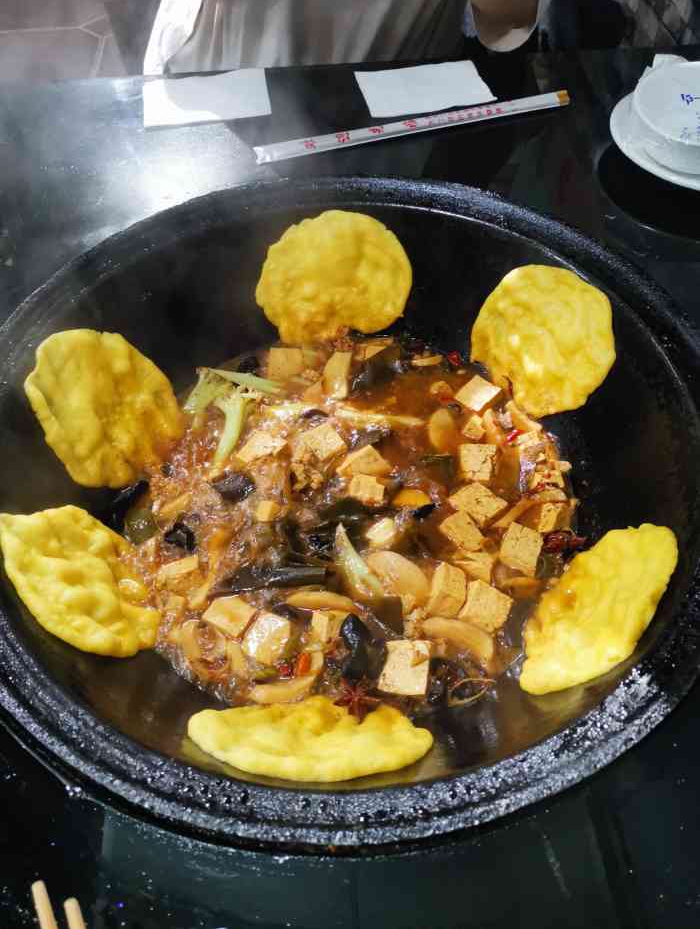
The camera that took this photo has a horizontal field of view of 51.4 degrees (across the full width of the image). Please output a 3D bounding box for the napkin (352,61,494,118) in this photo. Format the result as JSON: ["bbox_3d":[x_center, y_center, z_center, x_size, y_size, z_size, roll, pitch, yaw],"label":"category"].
[{"bbox_3d":[0.062,-0.316,0.604,0.103,0.004,0.072,-10,55,-6],"label":"napkin"}]

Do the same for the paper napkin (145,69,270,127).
[{"bbox_3d":[-0.118,-0.305,0.600,0.103,0.004,0.074,-9,55,-5],"label":"paper napkin"}]

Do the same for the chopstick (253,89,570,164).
[{"bbox_3d":[0.053,-0.261,0.561,0.257,0.009,0.019,-15,56,-9],"label":"chopstick"}]

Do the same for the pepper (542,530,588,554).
[{"bbox_3d":[0.130,0.047,0.437,0.033,0.013,0.014,7,55,6],"label":"pepper"}]

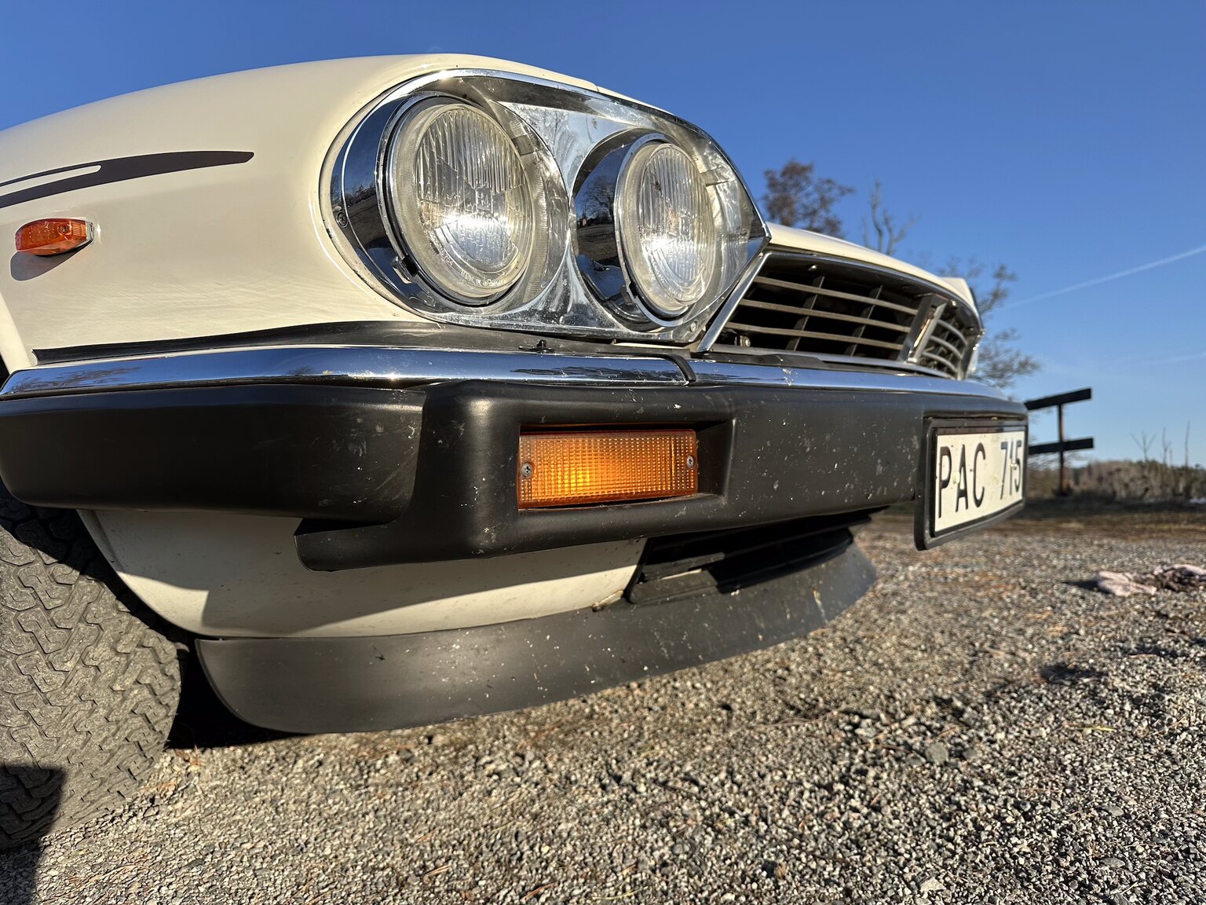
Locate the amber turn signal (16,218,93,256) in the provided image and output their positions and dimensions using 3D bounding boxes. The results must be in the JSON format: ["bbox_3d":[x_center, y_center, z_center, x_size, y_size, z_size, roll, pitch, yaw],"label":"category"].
[{"bbox_3d":[-0.482,-0.190,0.735,0.090,0.030,0.024,0,1,31],"label":"amber turn signal"}]

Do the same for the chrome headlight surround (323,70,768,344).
[{"bbox_3d":[-0.008,-0.187,0.668,0.115,0.190,0.425,0,2,44],"label":"chrome headlight surround"}]

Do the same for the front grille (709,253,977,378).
[{"bbox_3d":[0.430,-0.166,1.150,0.100,0.105,1.000,0,2,36],"label":"front grille"}]

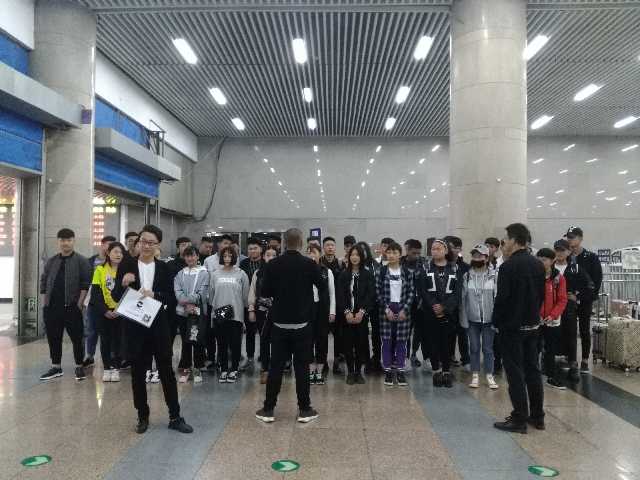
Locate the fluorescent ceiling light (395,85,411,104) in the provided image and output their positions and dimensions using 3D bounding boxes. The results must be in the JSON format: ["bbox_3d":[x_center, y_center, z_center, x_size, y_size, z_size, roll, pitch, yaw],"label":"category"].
[{"bbox_3d":[2.263,-3.960,14.168,0.270,0.090,1.270,0,-2,1],"label":"fluorescent ceiling light"}]

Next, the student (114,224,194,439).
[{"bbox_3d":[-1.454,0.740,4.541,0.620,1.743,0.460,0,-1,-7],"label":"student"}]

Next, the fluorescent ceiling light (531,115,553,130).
[{"bbox_3d":[7.149,-3.801,16.746,0.250,0.110,1.220,0,-2,1],"label":"fluorescent ceiling light"}]

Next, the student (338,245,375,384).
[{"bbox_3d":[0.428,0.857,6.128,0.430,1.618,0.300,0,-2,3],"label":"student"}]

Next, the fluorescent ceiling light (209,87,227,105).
[{"bbox_3d":[-3.001,-4.163,14.981,0.280,0.100,1.350,0,-1,1],"label":"fluorescent ceiling light"}]

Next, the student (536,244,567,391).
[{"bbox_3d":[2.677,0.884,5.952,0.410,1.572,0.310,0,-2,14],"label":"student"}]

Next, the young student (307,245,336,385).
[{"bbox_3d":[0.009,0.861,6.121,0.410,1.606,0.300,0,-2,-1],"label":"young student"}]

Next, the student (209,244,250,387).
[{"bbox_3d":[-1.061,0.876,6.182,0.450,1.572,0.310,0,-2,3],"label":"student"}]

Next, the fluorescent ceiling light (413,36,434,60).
[{"bbox_3d":[2.275,-4.248,11.573,0.280,0.100,1.350,0,-1,1],"label":"fluorescent ceiling light"}]

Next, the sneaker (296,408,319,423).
[{"bbox_3d":[-0.102,1.558,4.687,0.105,0.115,0.285,-1,-2,29],"label":"sneaker"}]

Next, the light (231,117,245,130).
[{"bbox_3d":[-2.919,-4.078,18.255,0.280,0.100,1.350,0,-1,1],"label":"light"}]

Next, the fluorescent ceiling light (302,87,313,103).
[{"bbox_3d":[-0.334,-3.975,14.175,0.270,0.090,1.270,0,-2,1],"label":"fluorescent ceiling light"}]

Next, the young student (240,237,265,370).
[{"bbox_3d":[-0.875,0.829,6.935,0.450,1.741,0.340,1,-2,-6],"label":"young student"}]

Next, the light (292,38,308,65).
[{"bbox_3d":[-0.425,-4.077,11.175,0.270,0.090,1.270,0,-2,1],"label":"light"}]

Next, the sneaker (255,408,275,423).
[{"bbox_3d":[-0.497,1.565,4.722,0.105,0.110,0.280,1,-2,-27],"label":"sneaker"}]

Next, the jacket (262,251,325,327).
[{"bbox_3d":[-0.242,0.440,4.720,0.550,0.680,0.380,0,-2,0],"label":"jacket"}]

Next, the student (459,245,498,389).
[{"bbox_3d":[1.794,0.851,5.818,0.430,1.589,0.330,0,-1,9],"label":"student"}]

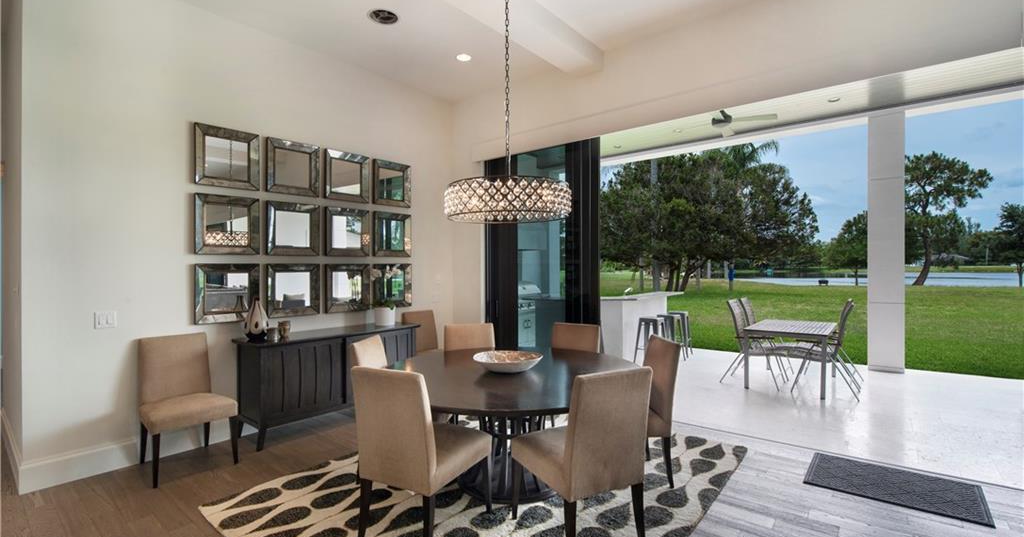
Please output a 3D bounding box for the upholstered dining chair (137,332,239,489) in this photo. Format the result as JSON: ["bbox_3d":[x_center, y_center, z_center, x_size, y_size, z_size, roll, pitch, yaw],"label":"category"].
[{"bbox_3d":[-2.491,1.022,3.475,0.610,0.960,0.530,0,0,41],"label":"upholstered dining chair"}]

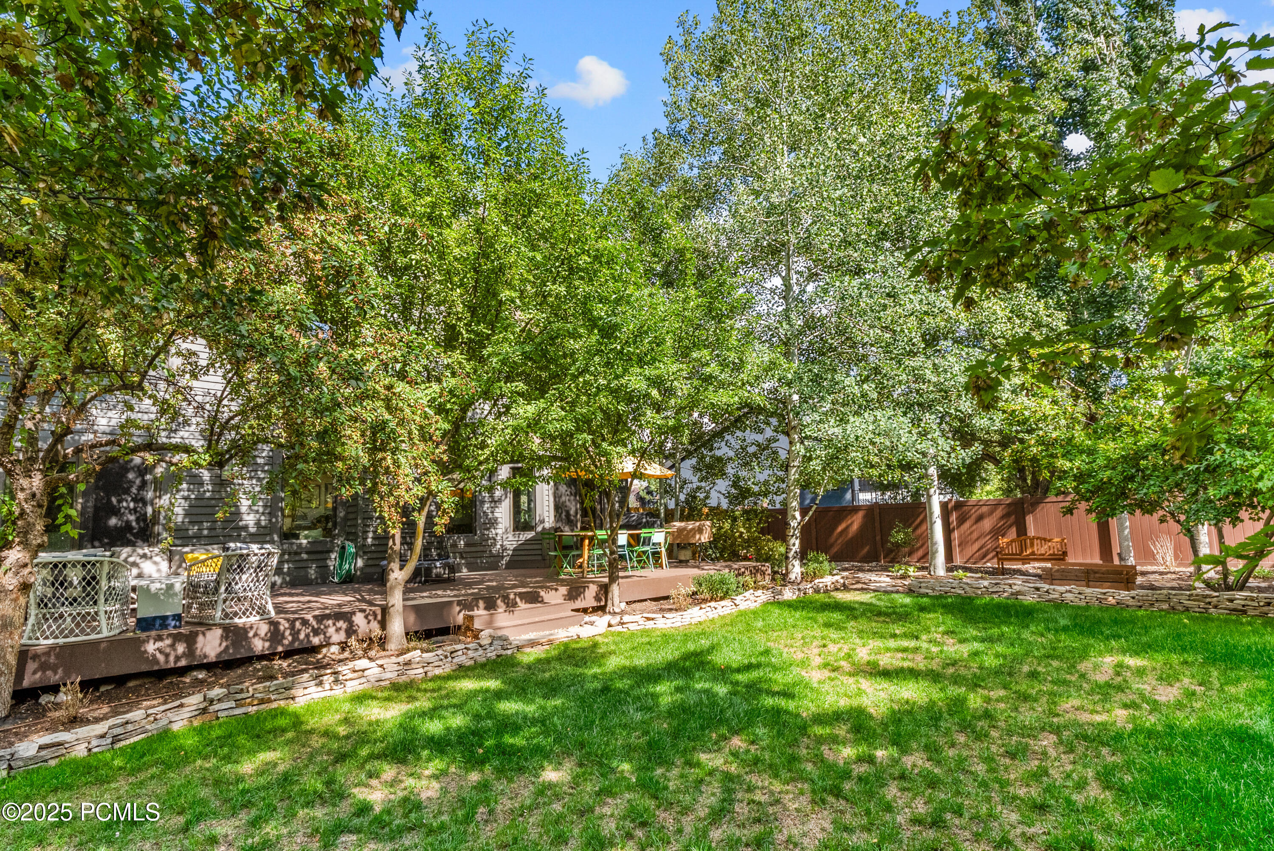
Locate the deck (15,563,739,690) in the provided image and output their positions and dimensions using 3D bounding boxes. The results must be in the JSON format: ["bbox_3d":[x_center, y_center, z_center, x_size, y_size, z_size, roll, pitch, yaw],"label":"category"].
[{"bbox_3d":[-2.595,2.784,9.236,10.350,0.400,2.830,5,-9,-37],"label":"deck"}]

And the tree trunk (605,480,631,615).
[{"bbox_3d":[-0.305,1.977,9.150,0.420,2.100,0.360,0,-7,-2],"label":"tree trunk"}]

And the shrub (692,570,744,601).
[{"bbox_3d":[1.460,2.867,10.200,0.860,0.500,0.720,-1,-7,8],"label":"shrub"}]

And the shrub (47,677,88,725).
[{"bbox_3d":[-4.828,2.327,4.800,0.290,0.340,0.280,7,-10,-43],"label":"shrub"}]

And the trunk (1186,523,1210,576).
[{"bbox_3d":[12.021,2.636,12.100,0.360,1.120,0.330,-7,-10,44],"label":"trunk"}]

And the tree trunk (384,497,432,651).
[{"bbox_3d":[-2.863,1.871,7.100,0.520,1.880,0.380,2,-8,-21],"label":"tree trunk"}]

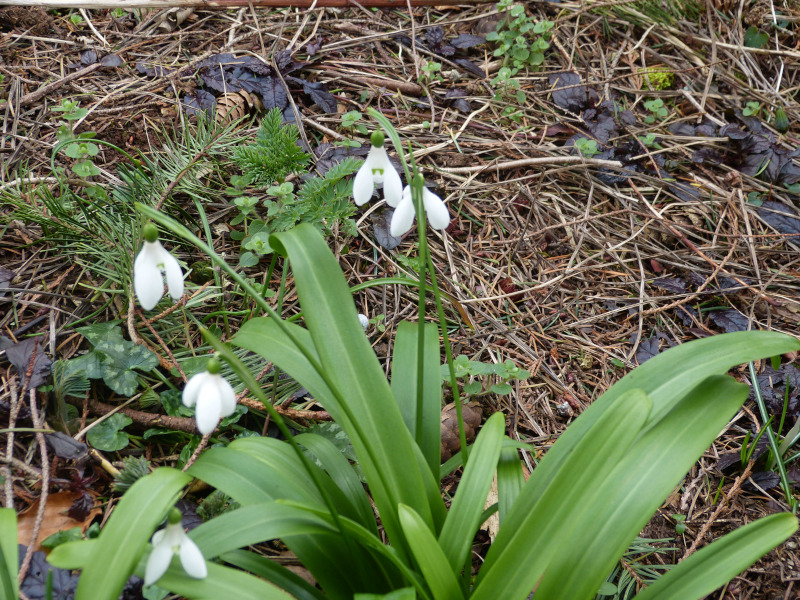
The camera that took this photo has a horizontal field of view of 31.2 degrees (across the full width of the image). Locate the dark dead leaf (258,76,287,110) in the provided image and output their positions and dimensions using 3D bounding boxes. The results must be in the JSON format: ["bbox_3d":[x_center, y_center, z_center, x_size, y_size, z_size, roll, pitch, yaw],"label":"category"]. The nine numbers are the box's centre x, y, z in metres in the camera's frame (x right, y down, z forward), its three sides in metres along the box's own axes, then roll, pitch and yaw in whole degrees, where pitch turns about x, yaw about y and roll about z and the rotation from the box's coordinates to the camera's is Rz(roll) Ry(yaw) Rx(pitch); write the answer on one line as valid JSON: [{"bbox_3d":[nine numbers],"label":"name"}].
[{"bbox_3d":[-0.100,-0.161,1.120,0.023,0.015,0.048,0,34,0],"label":"dark dead leaf"}]

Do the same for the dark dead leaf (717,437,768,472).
[{"bbox_3d":[0.182,0.082,0.762,0.028,0.012,0.024,0,34,0],"label":"dark dead leaf"}]

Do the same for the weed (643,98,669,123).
[{"bbox_3d":[0.169,-0.125,0.948,0.017,0.011,0.016,0,38,0],"label":"weed"}]

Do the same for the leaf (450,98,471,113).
[{"bbox_3d":[0.041,-0.132,0.974,0.014,0.007,0.010,0,40,0],"label":"leaf"}]

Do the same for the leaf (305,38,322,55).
[{"bbox_3d":[-0.072,-0.212,1.200,0.016,0.010,0.020,0,34,0],"label":"leaf"}]

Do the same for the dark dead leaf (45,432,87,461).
[{"bbox_3d":[-0.179,0.079,0.769,0.026,0.010,0.017,18,38,24],"label":"dark dead leaf"}]

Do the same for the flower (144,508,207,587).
[{"bbox_3d":[-0.079,0.086,0.502,0.023,0.033,0.022,0,38,0],"label":"flower"}]

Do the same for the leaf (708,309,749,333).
[{"bbox_3d":[0.162,0.010,0.708,0.020,0.005,0.014,0,42,0],"label":"leaf"}]

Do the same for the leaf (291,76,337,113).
[{"bbox_3d":[-0.068,-0.160,1.119,0.026,0.015,0.048,-21,39,-28],"label":"leaf"}]

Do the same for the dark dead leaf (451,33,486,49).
[{"bbox_3d":[0.058,-0.219,1.210,0.031,0.010,0.020,6,34,8],"label":"dark dead leaf"}]

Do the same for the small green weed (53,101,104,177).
[{"bbox_3d":[-0.230,-0.115,1.022,0.036,0.048,0.046,0,34,0],"label":"small green weed"}]

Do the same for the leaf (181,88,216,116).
[{"bbox_3d":[-0.135,-0.132,0.957,0.025,0.009,0.024,0,38,0],"label":"leaf"}]

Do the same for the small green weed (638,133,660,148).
[{"bbox_3d":[0.160,-0.102,0.919,0.015,0.007,0.011,0,38,0],"label":"small green weed"}]

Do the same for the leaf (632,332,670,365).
[{"bbox_3d":[0.148,0.029,0.842,0.025,0.010,0.027,0,34,0],"label":"leaf"}]

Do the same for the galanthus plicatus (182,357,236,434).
[{"bbox_3d":[-0.073,0.037,0.550,0.021,0.030,0.022,0,40,0],"label":"galanthus plicatus"}]

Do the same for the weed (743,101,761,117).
[{"bbox_3d":[0.205,-0.112,0.835,0.011,0.006,0.008,0,42,0],"label":"weed"}]

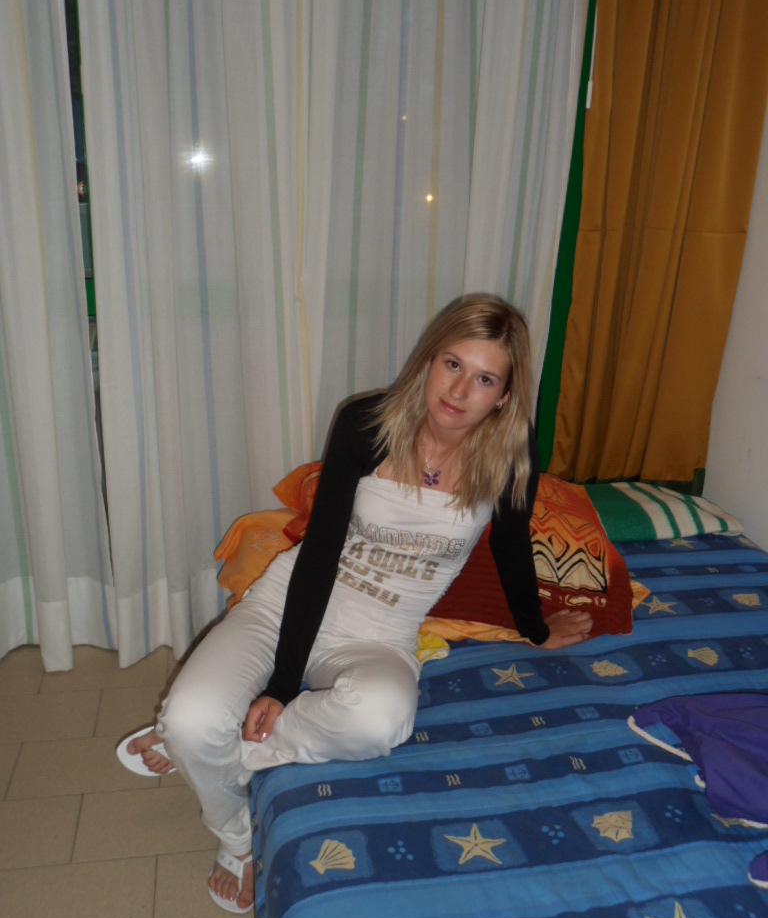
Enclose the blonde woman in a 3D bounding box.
[{"bbox_3d":[-0.058,0.282,1.677,0.941,1.170,0.588,5,21,7],"label":"blonde woman"}]

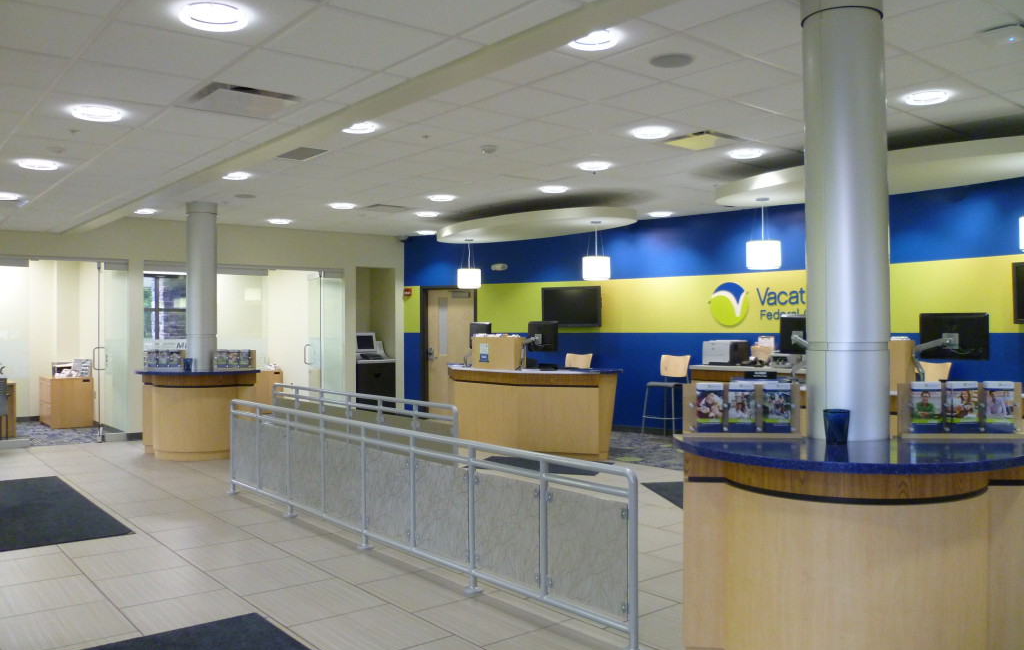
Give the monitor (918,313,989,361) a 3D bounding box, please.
[{"bbox_3d":[3.312,0.090,6.200,0.080,0.345,0.485,0,0,-44],"label":"monitor"}]

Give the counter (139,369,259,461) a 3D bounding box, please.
[{"bbox_3d":[-3.730,1.053,9.600,1.530,1.000,0.830,-1,0,2],"label":"counter"}]

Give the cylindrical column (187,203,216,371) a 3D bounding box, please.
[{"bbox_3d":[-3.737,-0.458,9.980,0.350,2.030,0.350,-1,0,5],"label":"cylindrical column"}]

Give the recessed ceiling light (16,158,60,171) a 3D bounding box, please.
[{"bbox_3d":[-3.418,-1.159,5.980,0.300,0.070,0.300,-1,0,5],"label":"recessed ceiling light"}]

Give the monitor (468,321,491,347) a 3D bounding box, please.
[{"bbox_3d":[-0.412,0.147,11.000,0.080,0.345,0.500,0,0,-35],"label":"monitor"}]

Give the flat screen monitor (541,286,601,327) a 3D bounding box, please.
[{"bbox_3d":[0.905,-0.269,12.600,0.980,0.615,0.100,0,0,28],"label":"flat screen monitor"}]

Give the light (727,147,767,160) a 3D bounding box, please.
[{"bbox_3d":[2.024,-1.474,7.120,0.300,0.070,0.300,-1,0,5],"label":"light"}]

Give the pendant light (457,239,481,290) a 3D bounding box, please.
[{"bbox_3d":[-0.574,-0.804,11.050,0.315,0.655,0.315,-1,0,5],"label":"pendant light"}]

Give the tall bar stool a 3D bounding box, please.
[{"bbox_3d":[2.170,1.023,11.500,0.480,1.160,0.520,0,0,36],"label":"tall bar stool"}]

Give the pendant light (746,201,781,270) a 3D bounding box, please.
[{"bbox_3d":[2.340,-0.837,7.700,0.315,0.645,0.315,-1,0,5],"label":"pendant light"}]

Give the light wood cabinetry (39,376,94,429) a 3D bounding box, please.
[{"bbox_3d":[-6.940,1.196,12.900,0.570,0.750,0.880,-1,0,-39],"label":"light wood cabinetry"}]

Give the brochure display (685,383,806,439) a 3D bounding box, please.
[{"bbox_3d":[1.079,0.400,3.870,0.530,0.258,0.085,-1,0,5],"label":"brochure display"}]

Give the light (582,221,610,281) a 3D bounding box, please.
[{"bbox_3d":[0.984,-0.856,9.650,0.325,0.690,0.325,0,0,0],"label":"light"}]

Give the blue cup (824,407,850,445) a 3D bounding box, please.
[{"bbox_3d":[1.435,0.449,3.660,0.110,0.152,0.110,-1,0,5],"label":"blue cup"}]

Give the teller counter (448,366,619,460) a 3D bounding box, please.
[{"bbox_3d":[0.110,1.076,10.300,2.500,1.070,0.880,0,0,36],"label":"teller counter"}]

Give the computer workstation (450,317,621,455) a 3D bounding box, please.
[{"bbox_3d":[0.130,0.786,10.330,2.500,1.650,0.950,0,0,36],"label":"computer workstation"}]

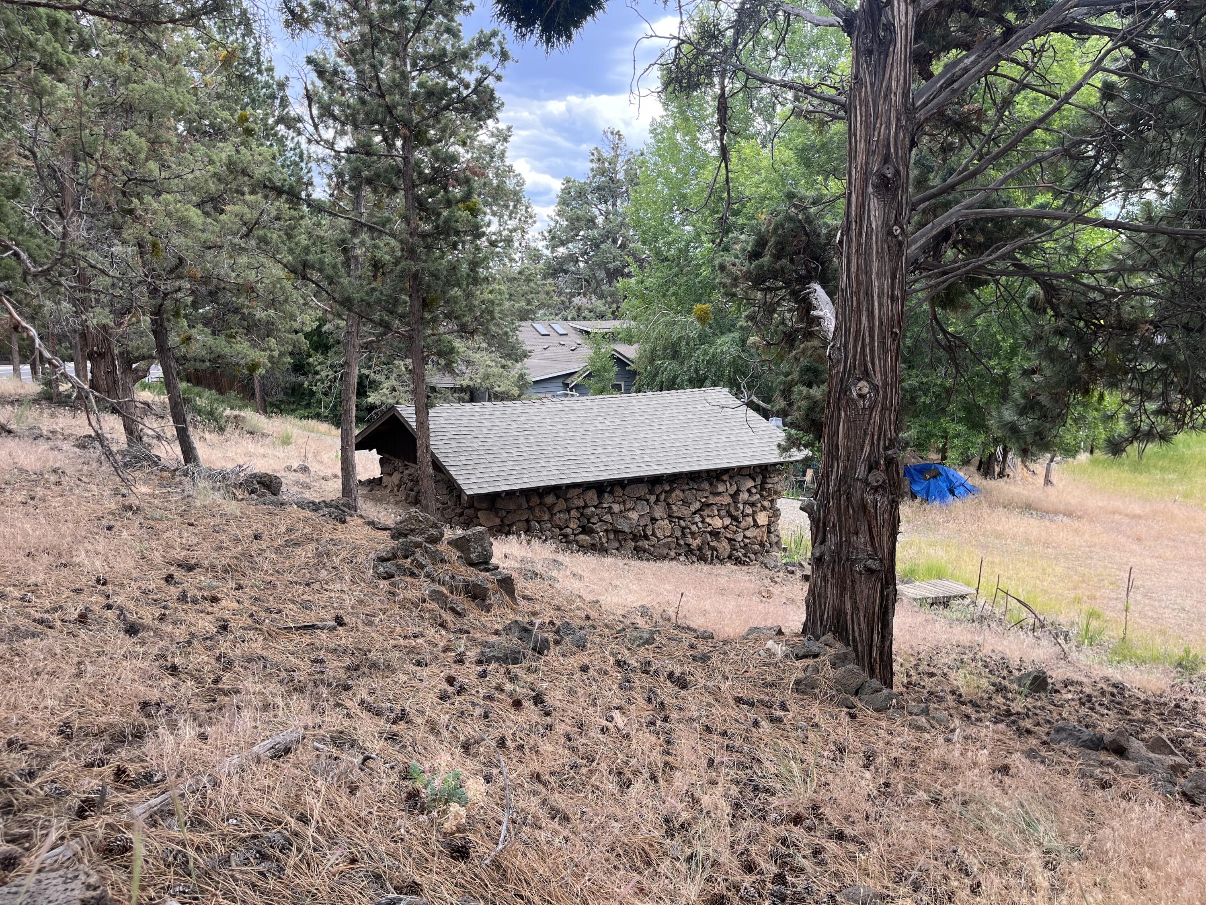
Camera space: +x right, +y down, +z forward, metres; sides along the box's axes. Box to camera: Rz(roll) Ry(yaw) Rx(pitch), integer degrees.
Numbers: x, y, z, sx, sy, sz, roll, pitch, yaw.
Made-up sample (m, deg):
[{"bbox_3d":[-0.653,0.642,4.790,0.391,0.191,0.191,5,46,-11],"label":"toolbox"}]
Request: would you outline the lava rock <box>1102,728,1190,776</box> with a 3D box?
[{"bbox_3d":[3.981,2.196,6.650,0.580,0.220,0.360,7,10,32],"label":"lava rock"}]

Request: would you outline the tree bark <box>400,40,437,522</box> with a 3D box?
[{"bbox_3d":[-2.477,-2.221,12.089,0.250,6.372,0.240,-3,9,-11],"label":"tree bark"}]

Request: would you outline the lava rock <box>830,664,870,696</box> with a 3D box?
[{"bbox_3d":[1.649,1.517,6.050,0.250,0.170,0.220,3,10,16],"label":"lava rock"}]

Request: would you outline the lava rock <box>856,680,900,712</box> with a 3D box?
[{"bbox_3d":[1.910,1.697,6.300,0.280,0.140,0.200,5,10,18],"label":"lava rock"}]

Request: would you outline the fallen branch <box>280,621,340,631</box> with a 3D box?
[{"bbox_3d":[-2.180,1.295,6.750,0.450,0.060,0.080,-3,10,-27],"label":"fallen branch"}]

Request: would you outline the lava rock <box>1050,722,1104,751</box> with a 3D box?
[{"bbox_3d":[3.244,1.944,6.200,0.330,0.130,0.190,7,11,29],"label":"lava rock"}]

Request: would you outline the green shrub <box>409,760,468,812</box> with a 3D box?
[{"bbox_3d":[-0.648,1.315,3.550,0.210,0.130,0.180,0,9,-10],"label":"green shrub"}]

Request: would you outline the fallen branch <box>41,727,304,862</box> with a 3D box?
[{"bbox_3d":[-1.497,1.211,3.325,0.100,0.090,1.332,4,-1,14],"label":"fallen branch"}]

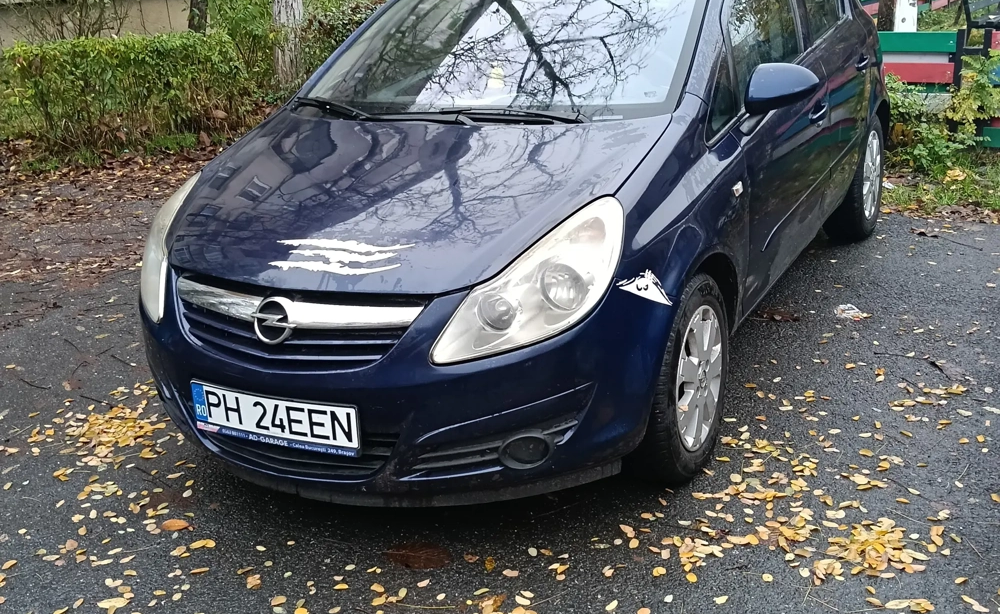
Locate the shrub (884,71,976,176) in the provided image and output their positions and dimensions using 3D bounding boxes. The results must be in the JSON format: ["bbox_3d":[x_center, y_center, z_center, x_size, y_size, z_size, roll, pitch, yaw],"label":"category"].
[{"bbox_3d":[2.528,-1.104,6.161,0.660,0.561,0.550,4,21,22],"label":"shrub"}]

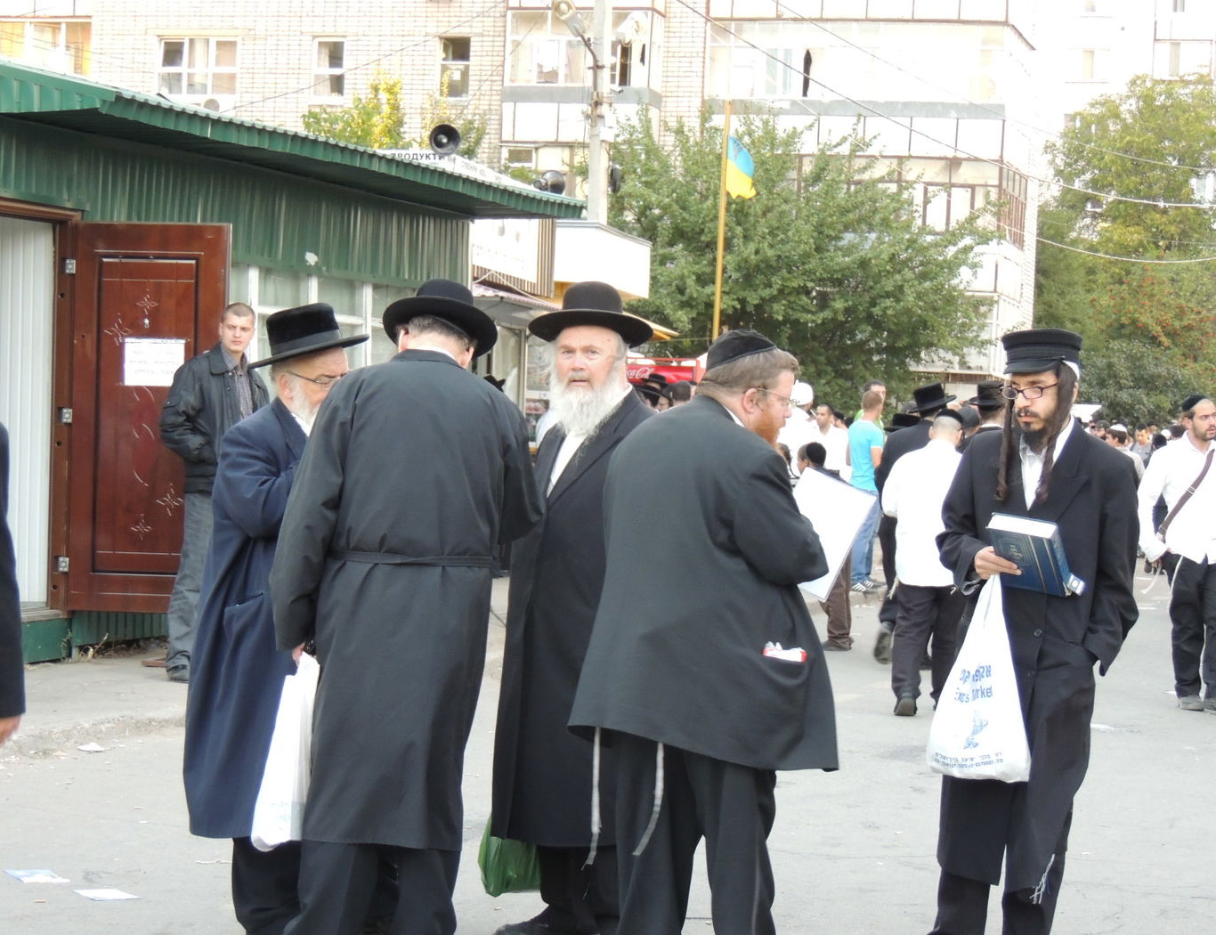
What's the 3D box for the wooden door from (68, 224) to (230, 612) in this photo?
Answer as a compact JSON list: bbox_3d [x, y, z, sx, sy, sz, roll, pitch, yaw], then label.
[{"bbox_3d":[-2.321,-0.249,16.400,0.810,1.970,0.060,2,1,8],"label":"wooden door"}]

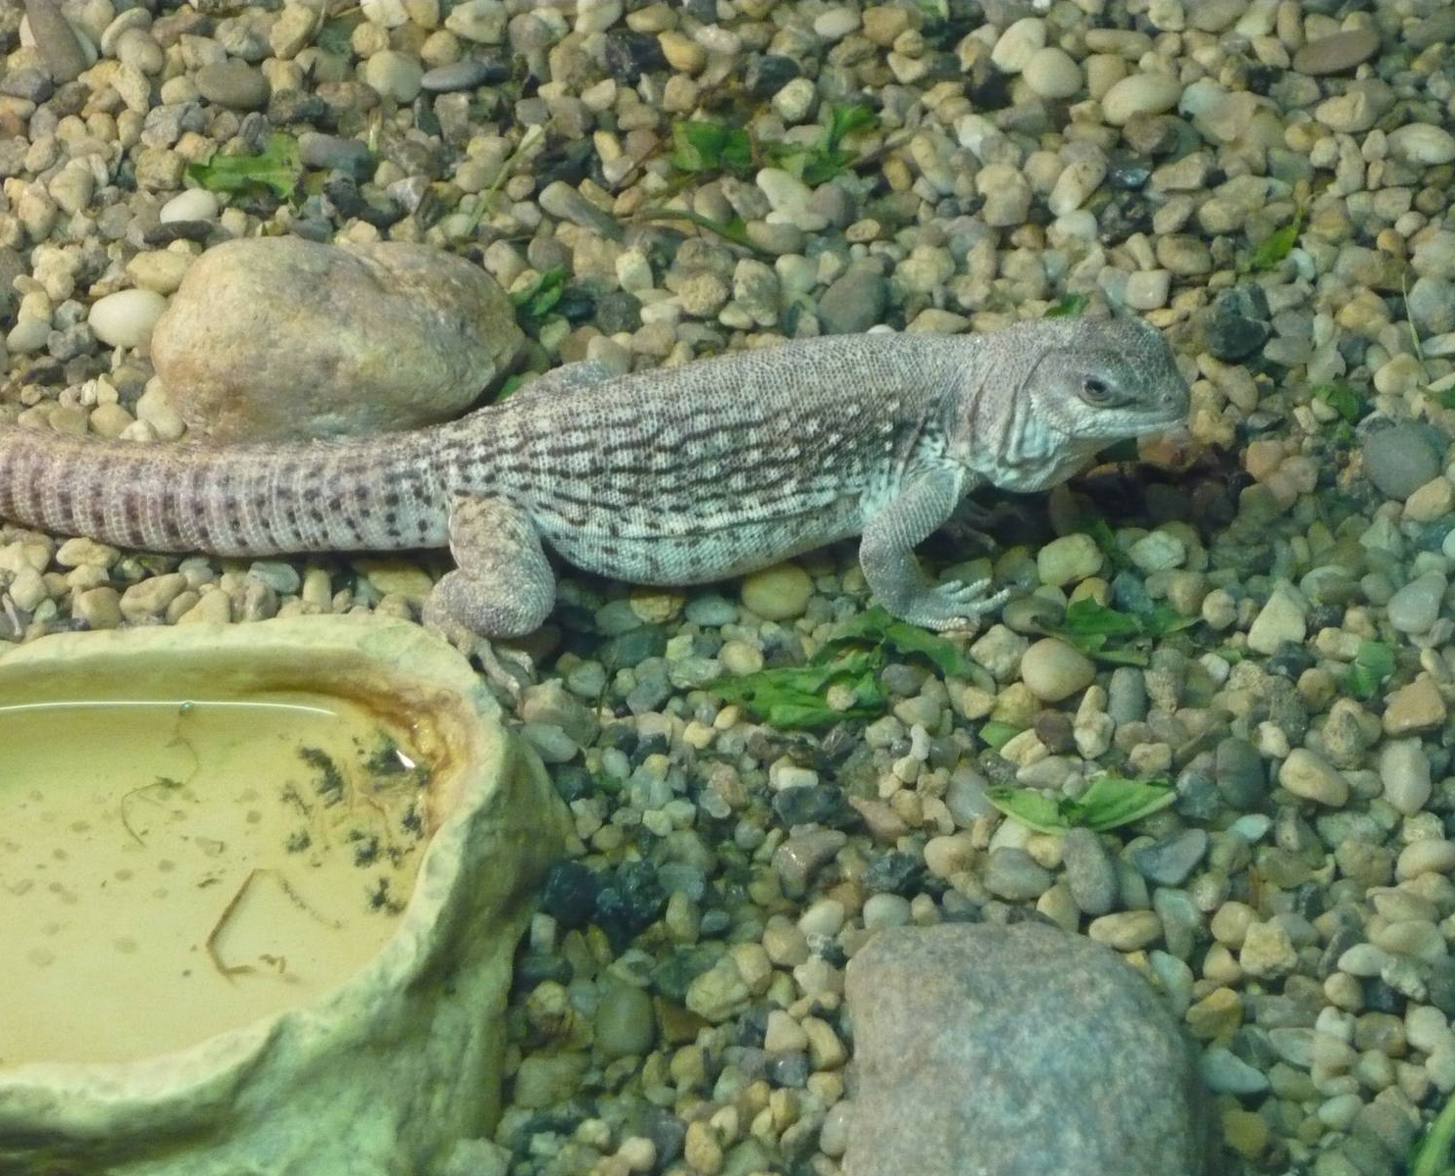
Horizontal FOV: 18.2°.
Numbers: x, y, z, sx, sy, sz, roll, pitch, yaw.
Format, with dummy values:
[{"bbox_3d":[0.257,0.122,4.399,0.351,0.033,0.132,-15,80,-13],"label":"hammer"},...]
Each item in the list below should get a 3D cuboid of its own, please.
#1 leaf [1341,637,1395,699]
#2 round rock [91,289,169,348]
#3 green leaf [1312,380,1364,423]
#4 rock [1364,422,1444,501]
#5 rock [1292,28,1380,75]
[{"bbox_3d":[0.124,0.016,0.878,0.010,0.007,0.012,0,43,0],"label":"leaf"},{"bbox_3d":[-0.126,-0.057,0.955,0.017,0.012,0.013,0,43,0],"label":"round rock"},{"bbox_3d":[0.129,-0.039,0.958,0.013,0.006,0.009,23,50,20],"label":"green leaf"},{"bbox_3d":[0.141,-0.026,0.945,0.017,0.014,0.017,0,46,0],"label":"rock"},{"bbox_3d":[0.140,-0.123,1.039,0.021,0.009,0.009,-19,49,-17],"label":"rock"}]

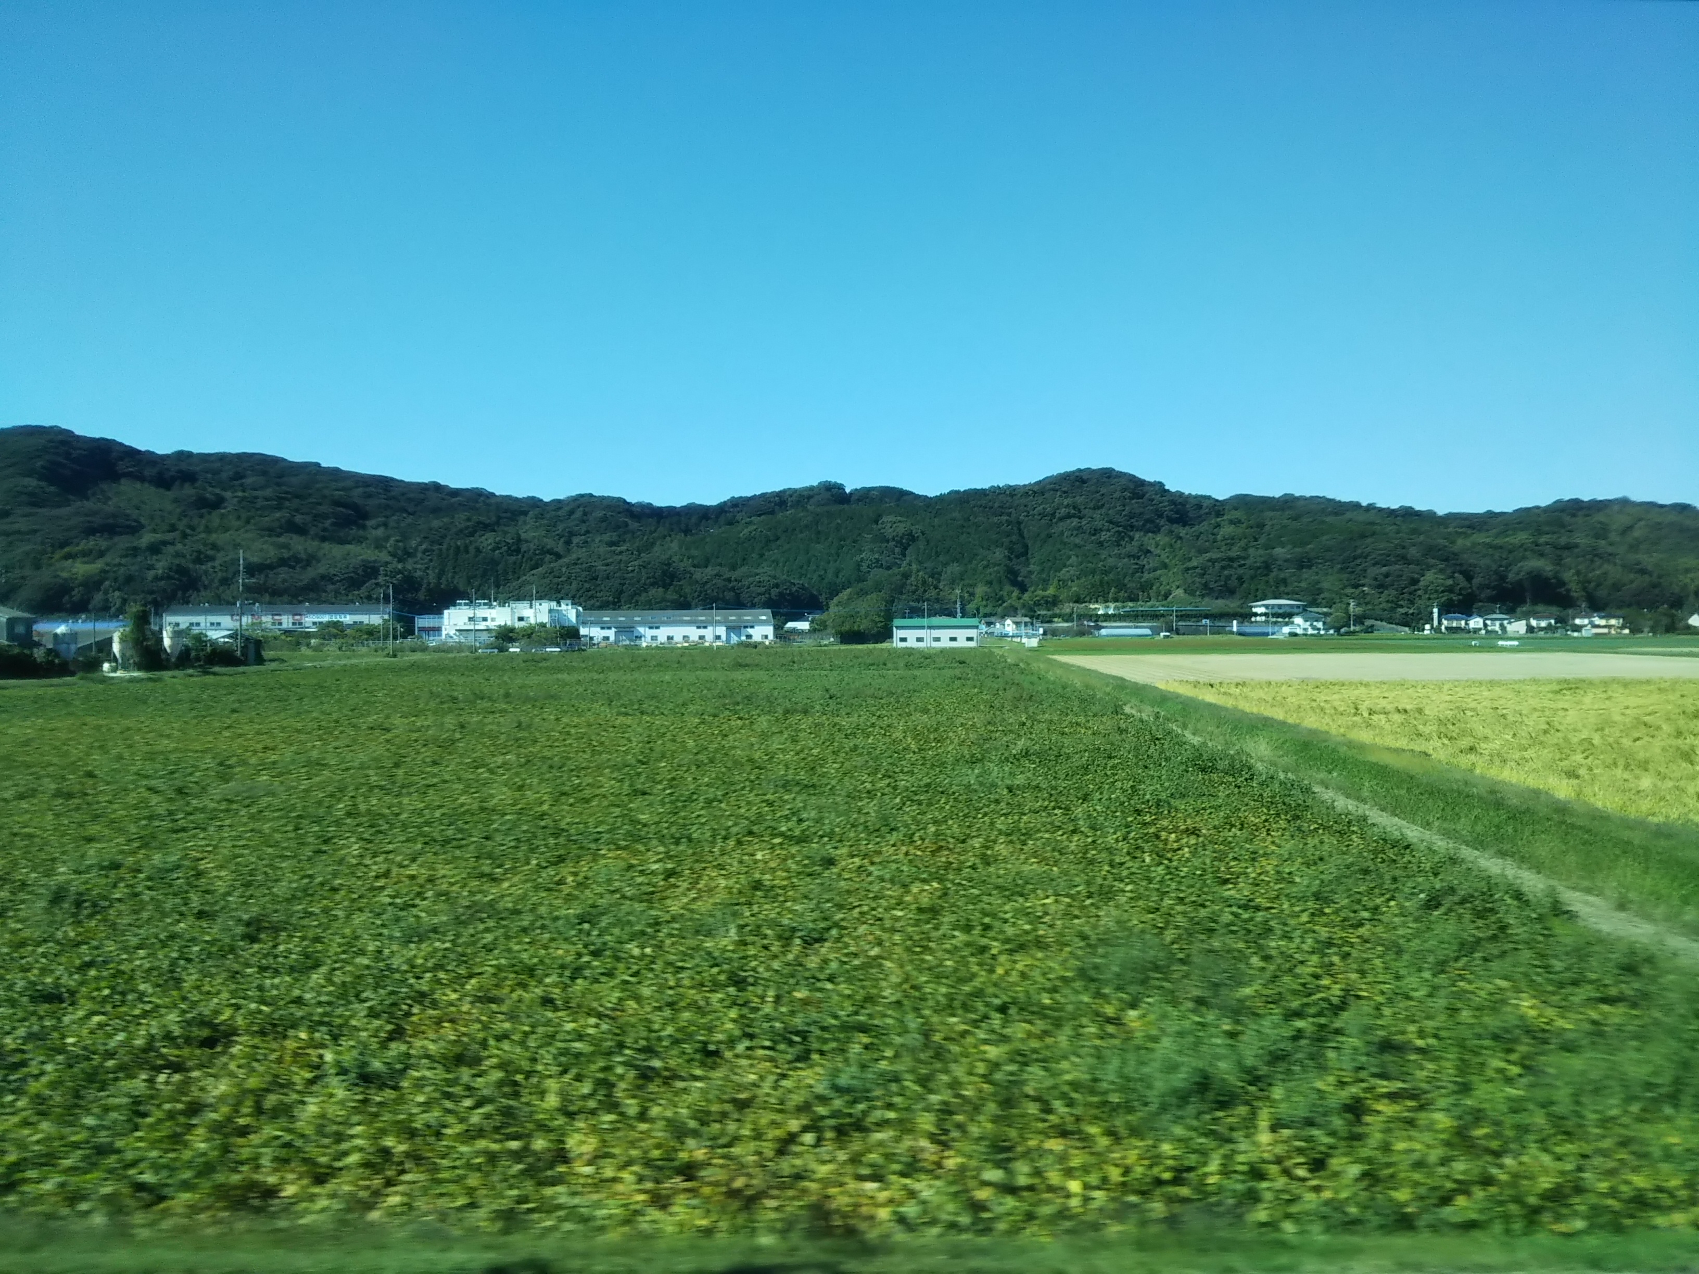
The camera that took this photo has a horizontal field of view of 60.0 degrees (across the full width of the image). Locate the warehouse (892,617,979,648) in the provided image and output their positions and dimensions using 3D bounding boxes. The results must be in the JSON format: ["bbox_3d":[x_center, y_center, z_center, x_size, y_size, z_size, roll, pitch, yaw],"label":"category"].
[{"bbox_3d":[20.000,-0.850,340.000,19.500,6.500,11.000,0,0,3],"label":"warehouse"}]

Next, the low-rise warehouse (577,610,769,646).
[{"bbox_3d":[-48.400,-2.600,416.000,53.000,9.800,22.000,0,0,-6],"label":"low-rise warehouse"}]

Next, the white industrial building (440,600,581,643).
[{"bbox_3d":[-91.000,-3.800,400.000,35.500,12.000,24.000,0,0,-6],"label":"white industrial building"}]

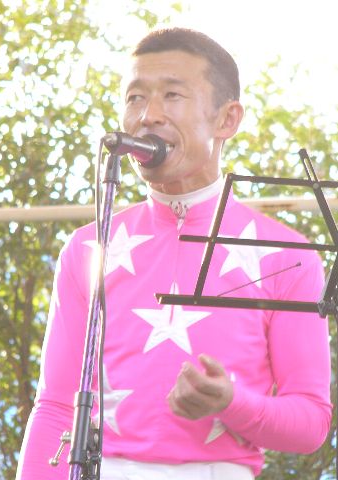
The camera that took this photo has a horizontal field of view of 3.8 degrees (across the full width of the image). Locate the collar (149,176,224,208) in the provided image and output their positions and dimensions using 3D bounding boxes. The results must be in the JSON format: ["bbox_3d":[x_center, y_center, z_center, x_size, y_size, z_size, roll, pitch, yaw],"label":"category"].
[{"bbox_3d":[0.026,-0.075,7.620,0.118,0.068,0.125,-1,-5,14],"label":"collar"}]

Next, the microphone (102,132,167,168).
[{"bbox_3d":[-0.049,-0.134,7.500,0.052,0.052,0.165,-2,-8,26],"label":"microphone"}]

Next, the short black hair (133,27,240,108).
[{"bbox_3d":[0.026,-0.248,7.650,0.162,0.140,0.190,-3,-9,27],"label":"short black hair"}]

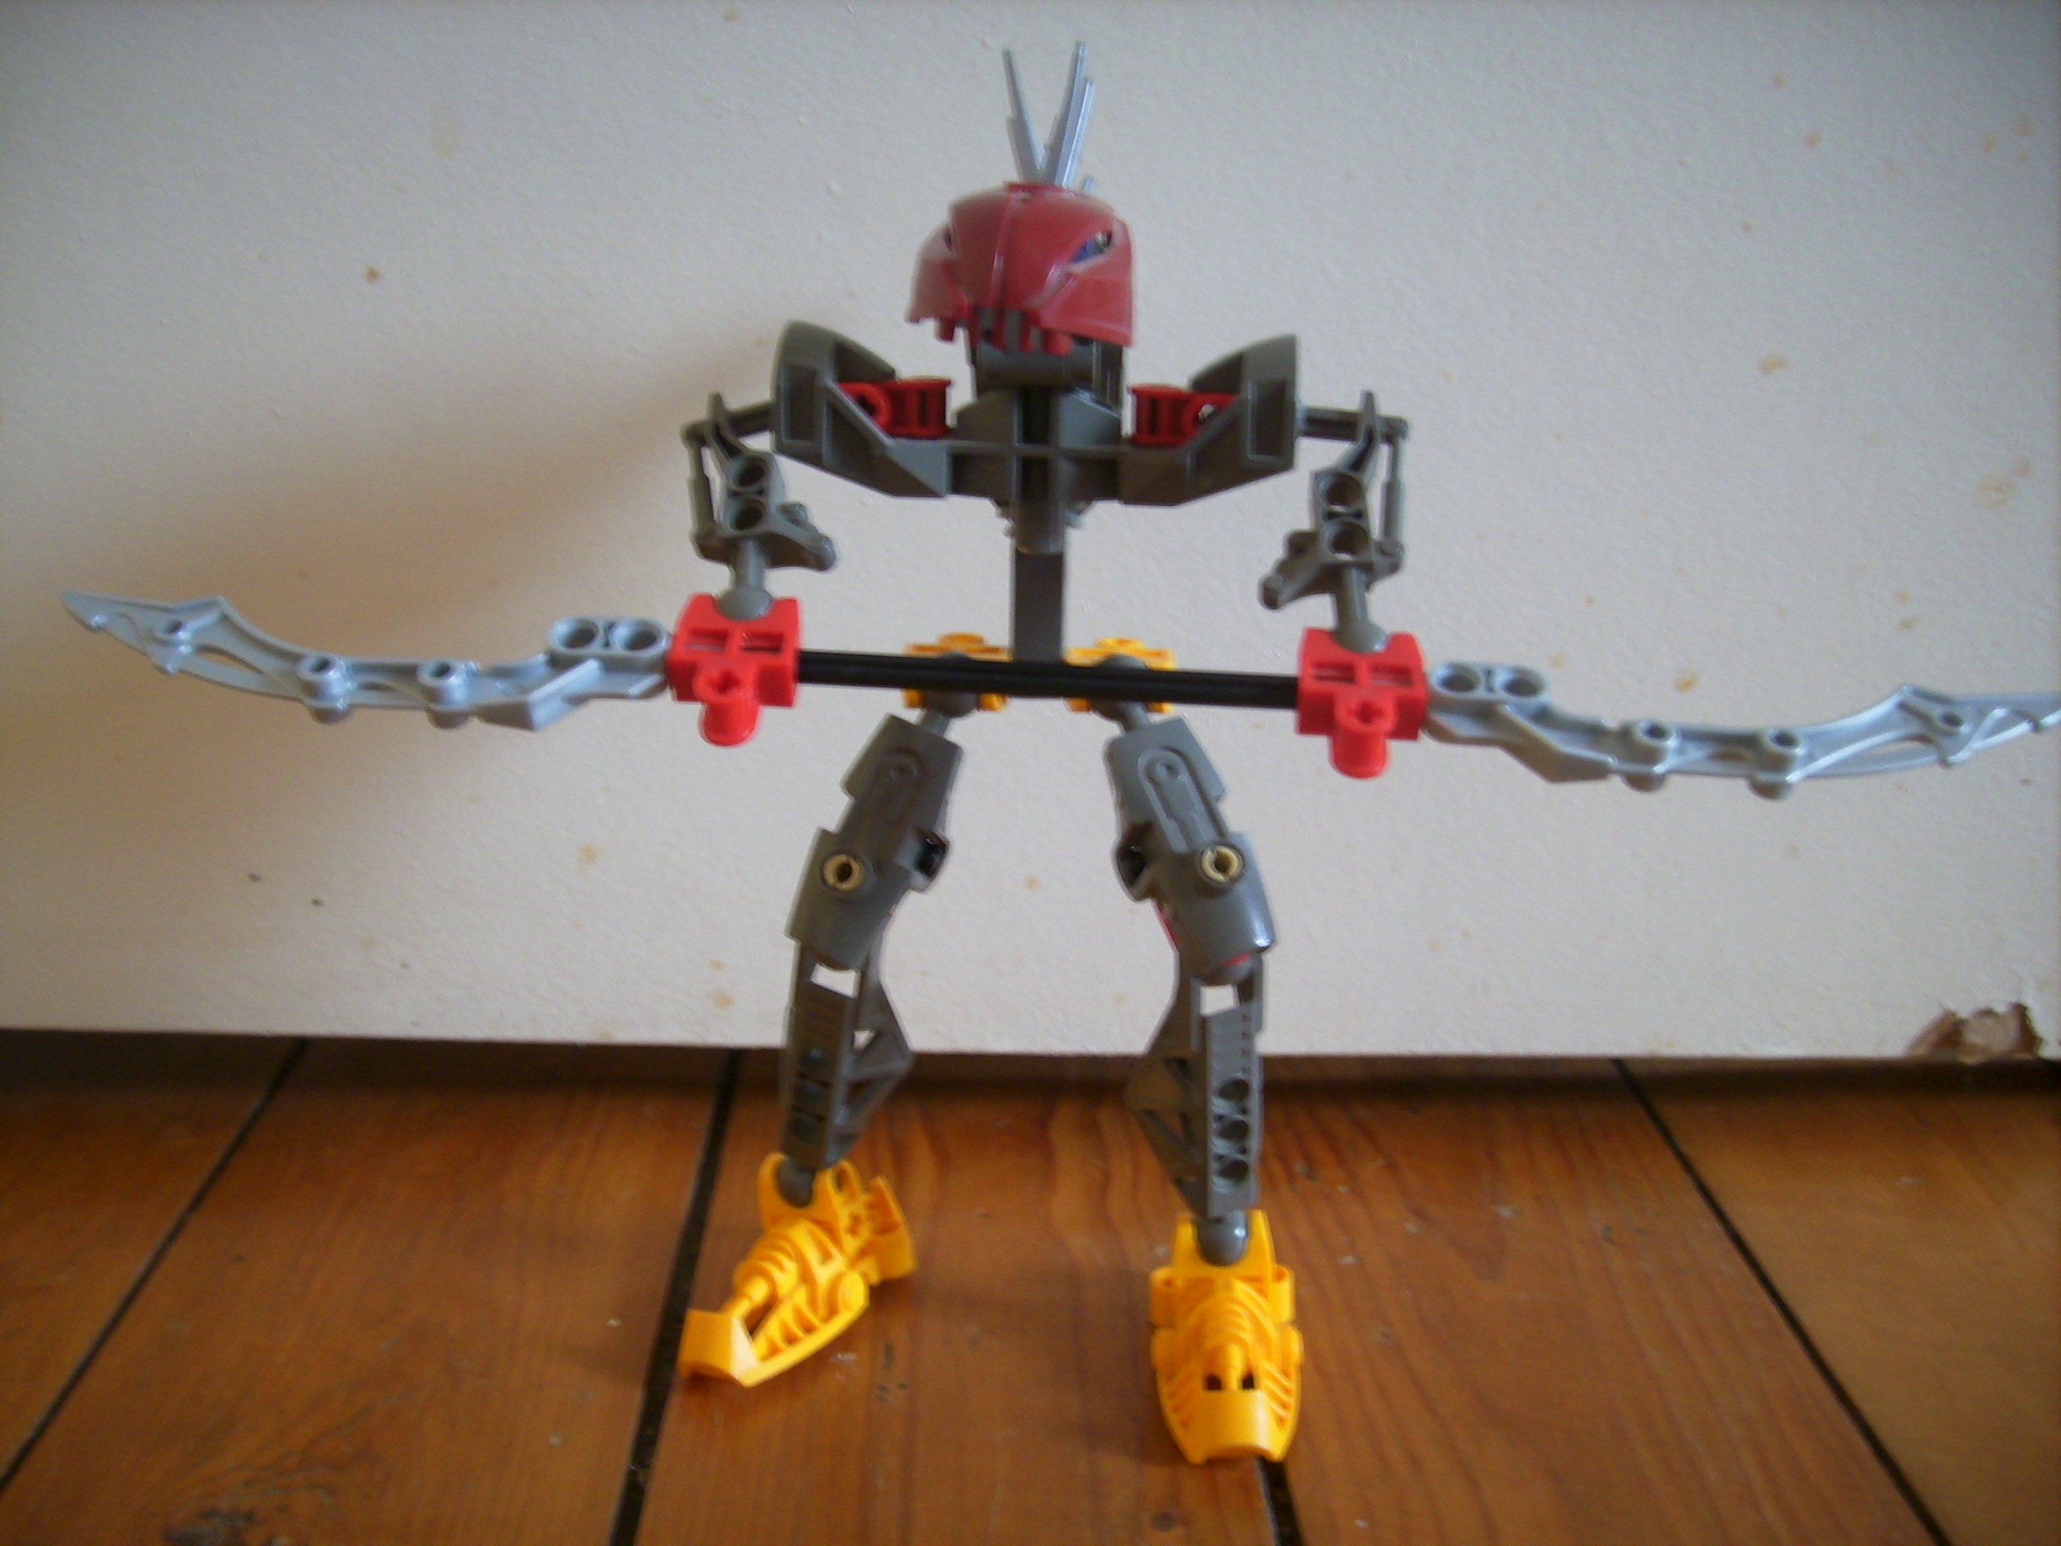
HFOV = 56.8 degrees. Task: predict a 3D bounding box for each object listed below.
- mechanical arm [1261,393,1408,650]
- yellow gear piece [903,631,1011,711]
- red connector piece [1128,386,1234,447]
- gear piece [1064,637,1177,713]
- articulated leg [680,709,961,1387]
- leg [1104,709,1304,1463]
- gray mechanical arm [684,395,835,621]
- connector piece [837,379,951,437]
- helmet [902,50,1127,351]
[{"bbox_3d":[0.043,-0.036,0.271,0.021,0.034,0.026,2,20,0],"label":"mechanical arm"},{"bbox_3d":[-0.012,-0.015,0.293,0.017,0.011,0.016,2,20,0],"label":"yellow gear piece"},{"bbox_3d":[0.023,-0.053,0.282,0.017,0.009,0.009,1,20,-5],"label":"red connector piece"},{"bbox_3d":[0.014,-0.015,0.293,0.017,0.011,0.016,2,20,0],"label":"gear piece"},{"bbox_3d":[-0.032,0.041,0.291,0.038,0.095,0.046,7,20,14],"label":"articulated leg"},{"bbox_3d":[0.025,0.044,0.284,0.030,0.098,0.050,3,20,3],"label":"leg"},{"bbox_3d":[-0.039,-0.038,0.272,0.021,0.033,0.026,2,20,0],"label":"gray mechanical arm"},{"bbox_3d":[-0.020,-0.054,0.282,0.017,0.009,0.009,4,20,5],"label":"connector piece"},{"bbox_3d":[-0.001,-0.080,0.266,0.030,0.041,0.032,8,21,17],"label":"helmet"}]

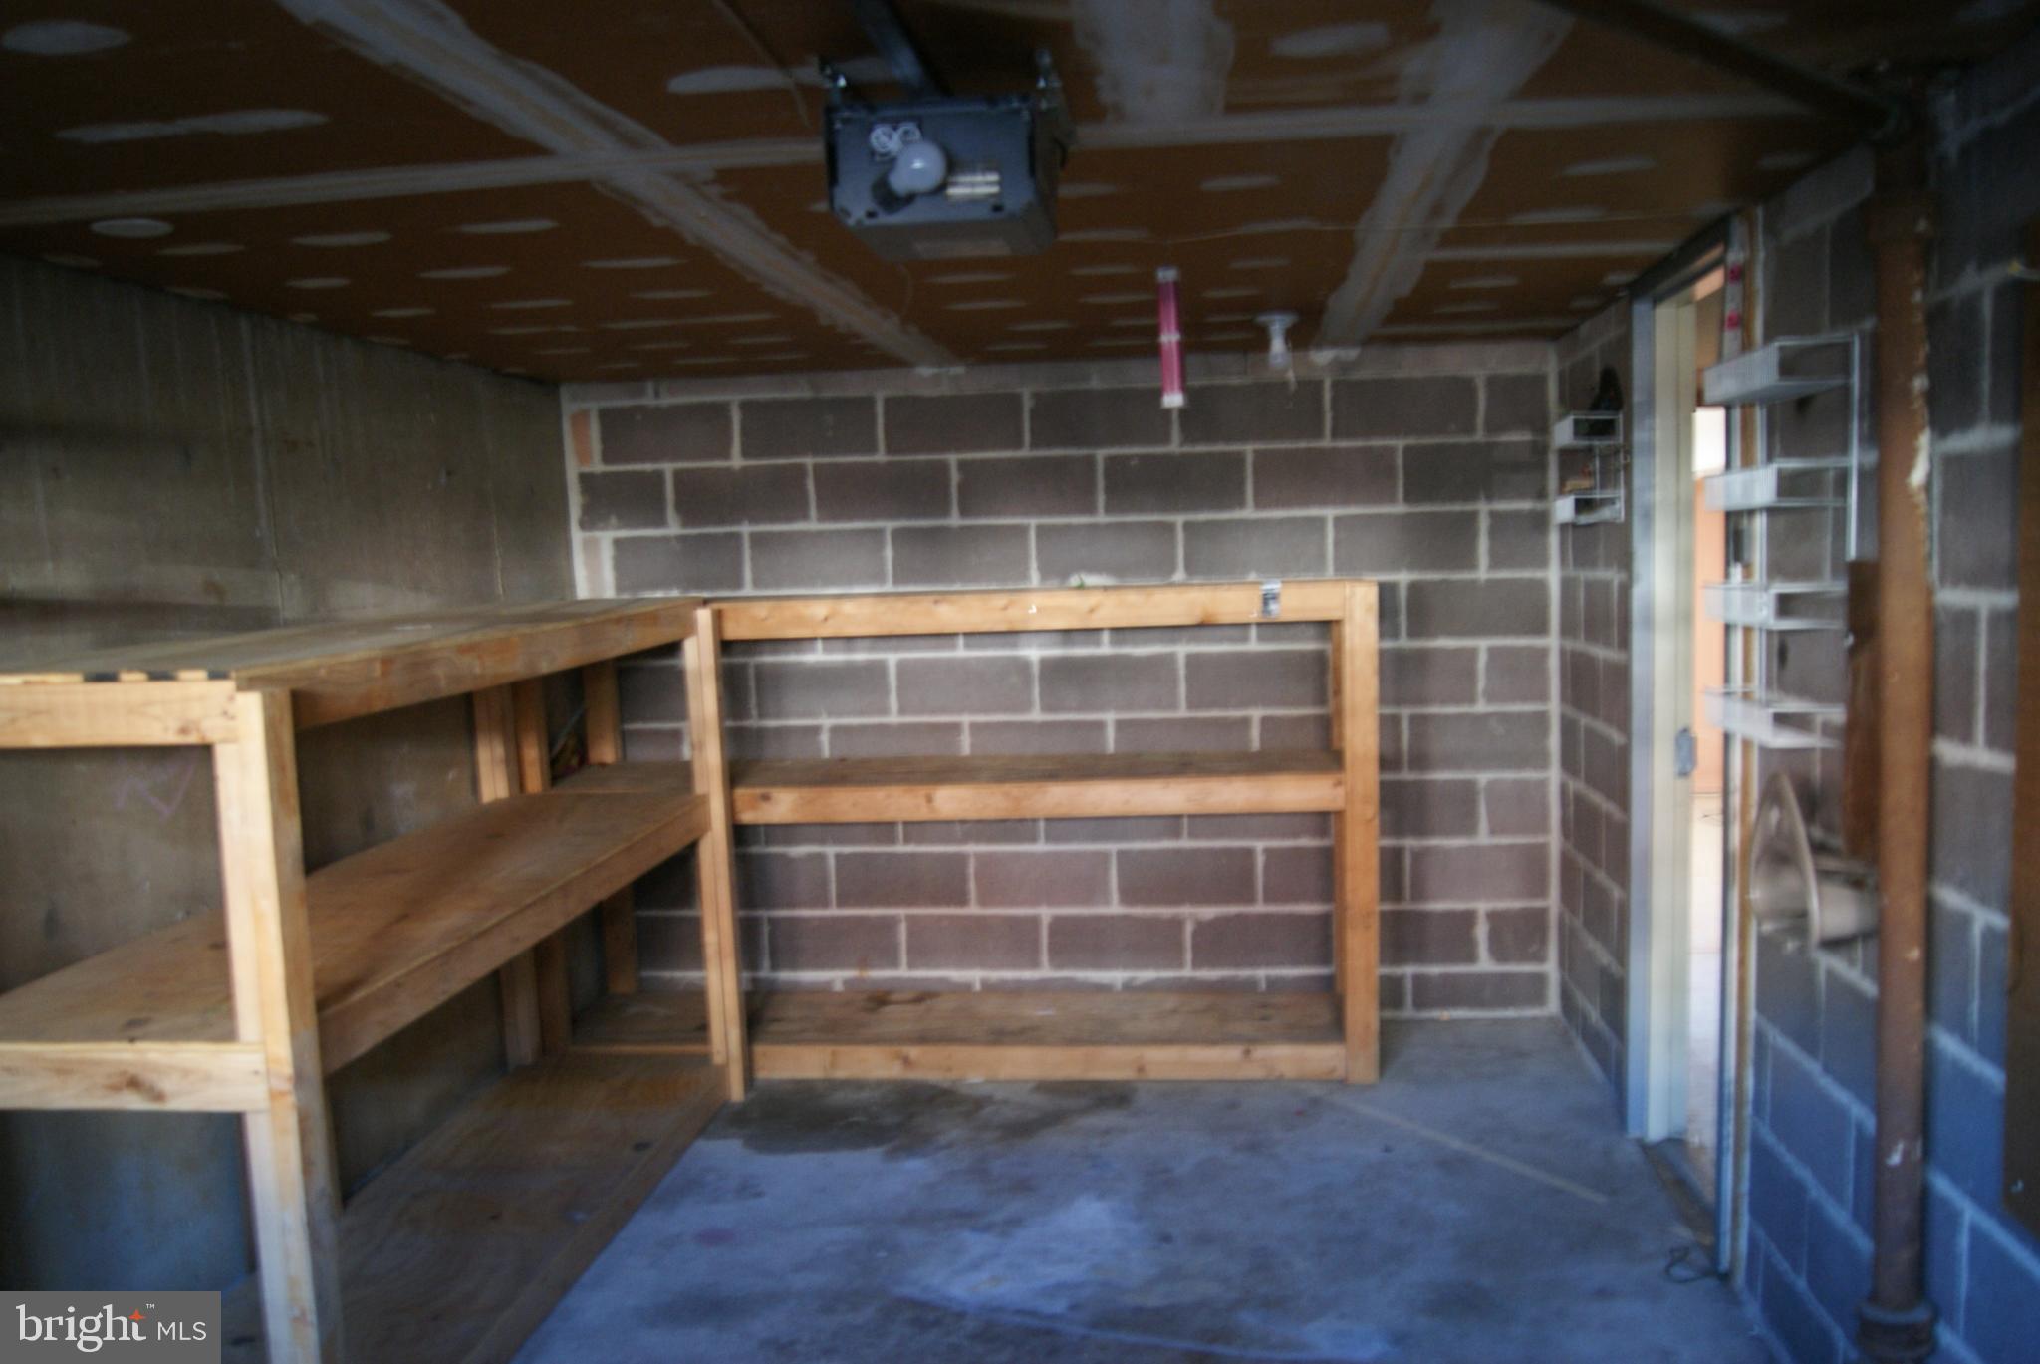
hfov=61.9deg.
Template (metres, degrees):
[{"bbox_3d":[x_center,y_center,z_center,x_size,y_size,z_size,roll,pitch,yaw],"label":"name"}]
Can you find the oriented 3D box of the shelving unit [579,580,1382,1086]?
[{"bbox_3d":[-0.200,0.410,5.059,2.435,1.404,0.600,-1,7,6],"label":"shelving unit"}]

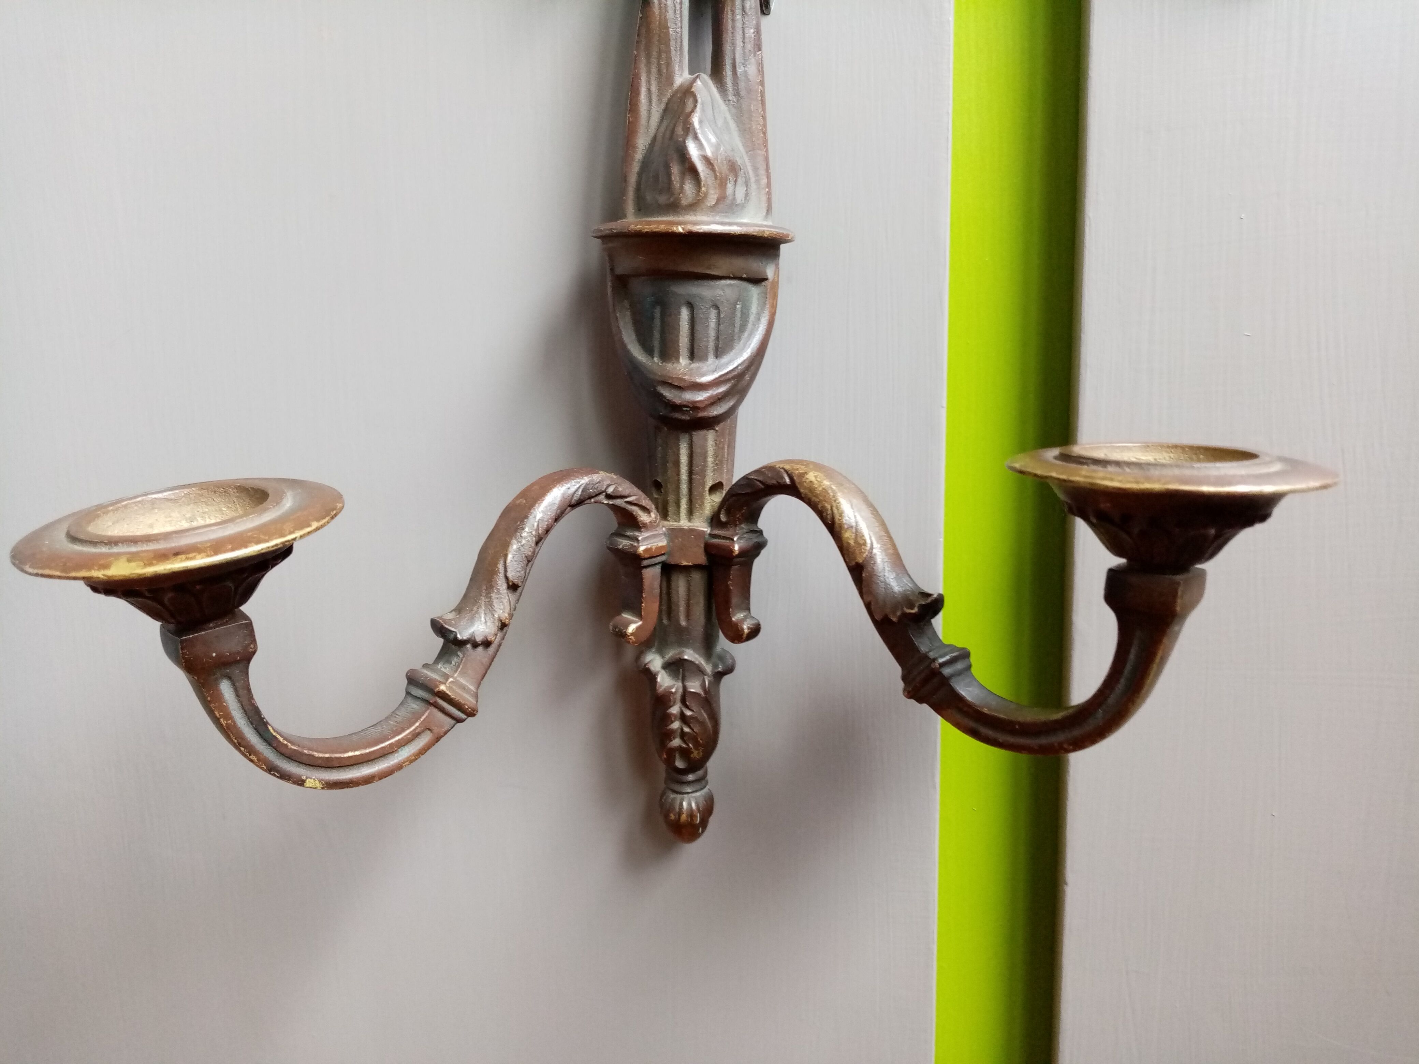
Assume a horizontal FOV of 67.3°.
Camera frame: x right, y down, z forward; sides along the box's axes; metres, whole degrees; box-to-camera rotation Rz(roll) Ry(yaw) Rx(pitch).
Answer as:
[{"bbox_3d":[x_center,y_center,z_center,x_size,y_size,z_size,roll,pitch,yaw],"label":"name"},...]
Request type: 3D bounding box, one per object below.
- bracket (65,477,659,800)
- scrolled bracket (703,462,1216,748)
[{"bbox_3d":[-0.068,0.022,0.266,0.141,0.068,0.019,-11,12,-39],"label":"bracket"},{"bbox_3d":[0.051,0.016,0.267,0.131,0.064,0.019,7,9,40],"label":"scrolled bracket"}]

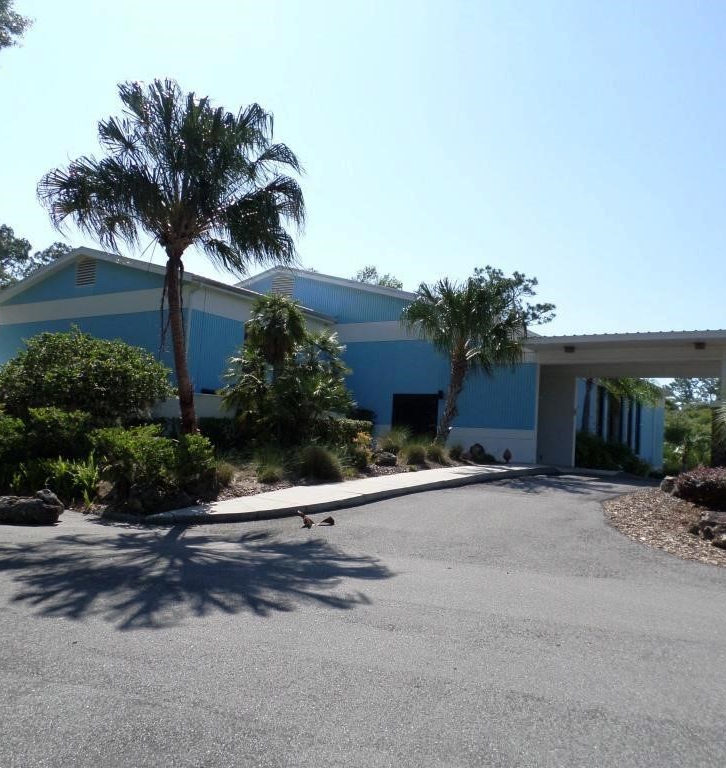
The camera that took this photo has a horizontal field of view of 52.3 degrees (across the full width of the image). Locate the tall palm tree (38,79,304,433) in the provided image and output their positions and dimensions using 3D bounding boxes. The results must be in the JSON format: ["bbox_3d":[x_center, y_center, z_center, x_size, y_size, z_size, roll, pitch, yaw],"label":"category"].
[{"bbox_3d":[-3.969,-2.105,14.720,5.100,8.100,5.100,5,-5,-16],"label":"tall palm tree"}]

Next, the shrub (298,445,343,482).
[{"bbox_3d":[-1.069,2.000,18.600,1.120,0.920,1.120,4,-5,-3],"label":"shrub"}]

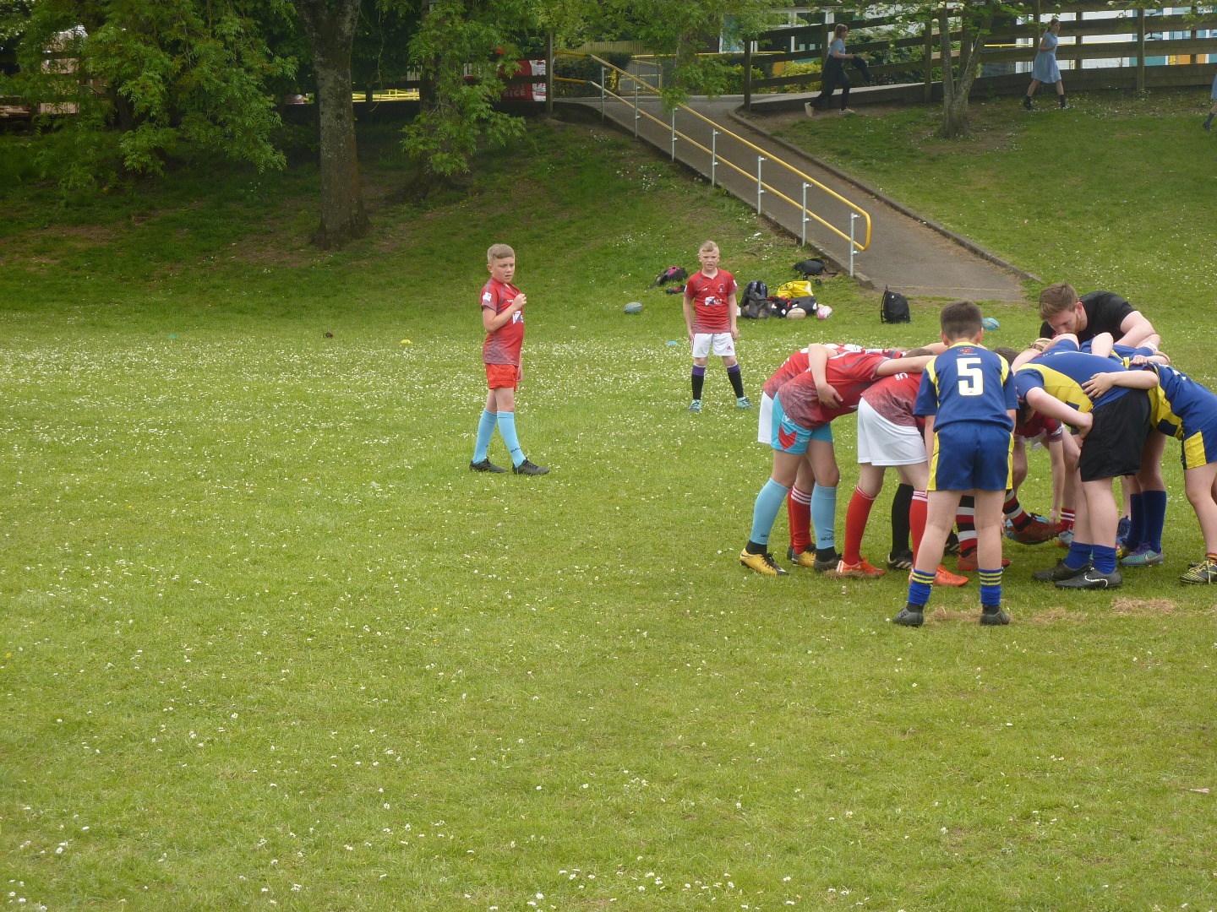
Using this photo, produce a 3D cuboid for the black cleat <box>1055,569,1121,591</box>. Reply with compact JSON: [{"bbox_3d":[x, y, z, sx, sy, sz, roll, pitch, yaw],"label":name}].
[{"bbox_3d":[2.027,0.522,13.370,0.280,0.100,0.100,0,4,6],"label":"black cleat"}]

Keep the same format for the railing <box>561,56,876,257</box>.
[{"bbox_3d":[1.457,-5.136,53.188,0.550,3.880,14.060,-1,5,-18],"label":"railing"}]

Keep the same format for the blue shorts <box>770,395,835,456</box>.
[{"bbox_3d":[0.871,-0.162,14.030,0.260,0.290,0.310,17,8,13],"label":"blue shorts"}]

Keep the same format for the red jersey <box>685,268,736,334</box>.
[{"bbox_3d":[0.840,-1.277,26.000,0.430,0.555,0.250,0,5,0],"label":"red jersey"}]

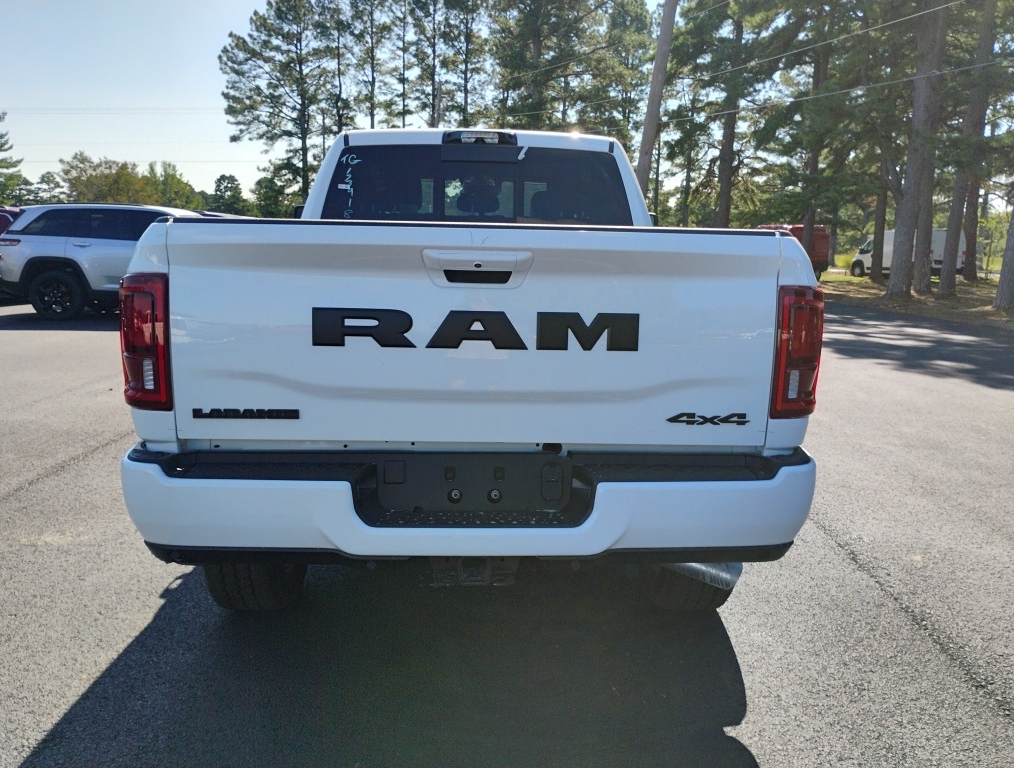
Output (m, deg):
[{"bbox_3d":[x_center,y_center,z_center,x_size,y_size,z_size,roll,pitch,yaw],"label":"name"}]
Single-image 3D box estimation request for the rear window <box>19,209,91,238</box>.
[{"bbox_3d":[-7.174,-2.563,13.146,1.140,0.440,0.120,1,10,0],"label":"rear window"}]

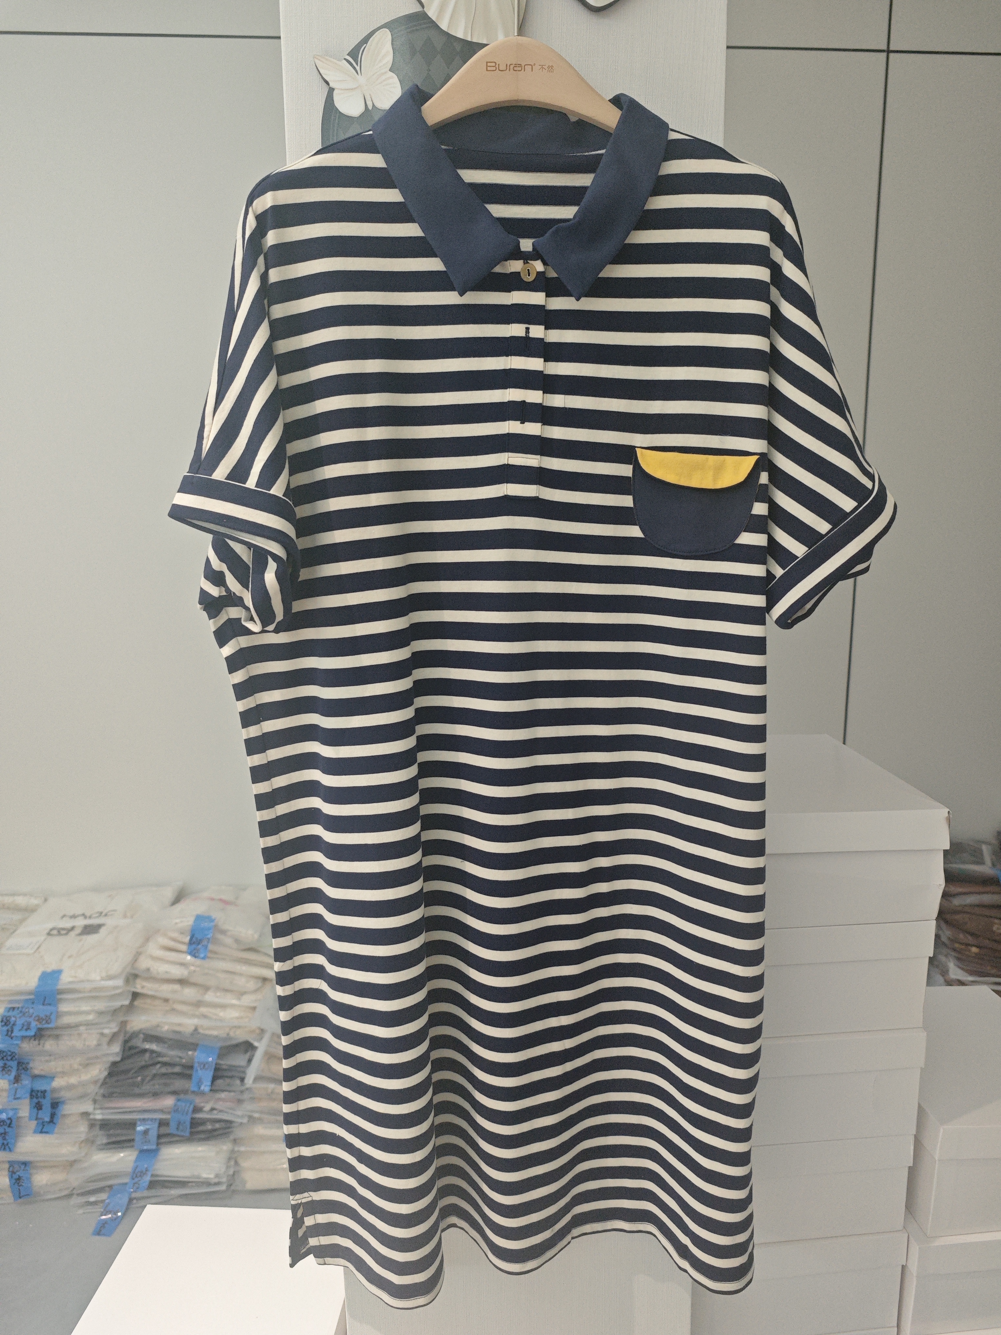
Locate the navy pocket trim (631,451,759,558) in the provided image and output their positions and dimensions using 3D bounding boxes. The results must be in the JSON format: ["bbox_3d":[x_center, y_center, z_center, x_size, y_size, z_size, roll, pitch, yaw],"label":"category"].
[{"bbox_3d":[0.163,-0.137,0.735,0.106,0.086,0.014,4,13,7],"label":"navy pocket trim"}]

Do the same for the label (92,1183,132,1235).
[{"bbox_3d":[-0.558,0.777,1.270,0.026,0.069,0.008,22,-20,0],"label":"label"}]

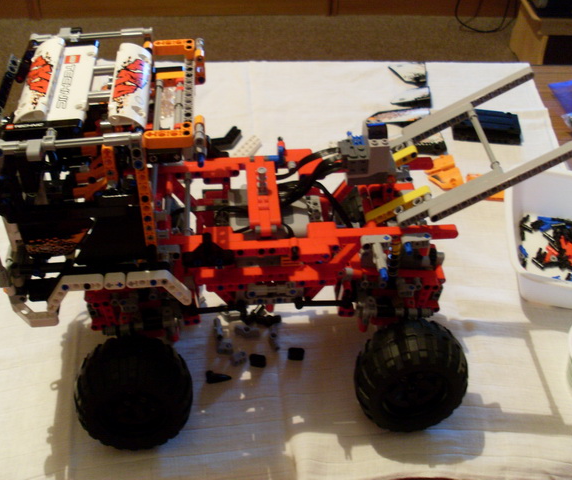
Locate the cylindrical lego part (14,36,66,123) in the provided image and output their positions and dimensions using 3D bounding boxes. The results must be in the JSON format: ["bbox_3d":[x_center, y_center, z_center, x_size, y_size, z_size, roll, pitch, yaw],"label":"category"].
[{"bbox_3d":[-0.171,-0.113,0.490,0.024,0.016,0.091,-3,42,-5],"label":"cylindrical lego part"}]

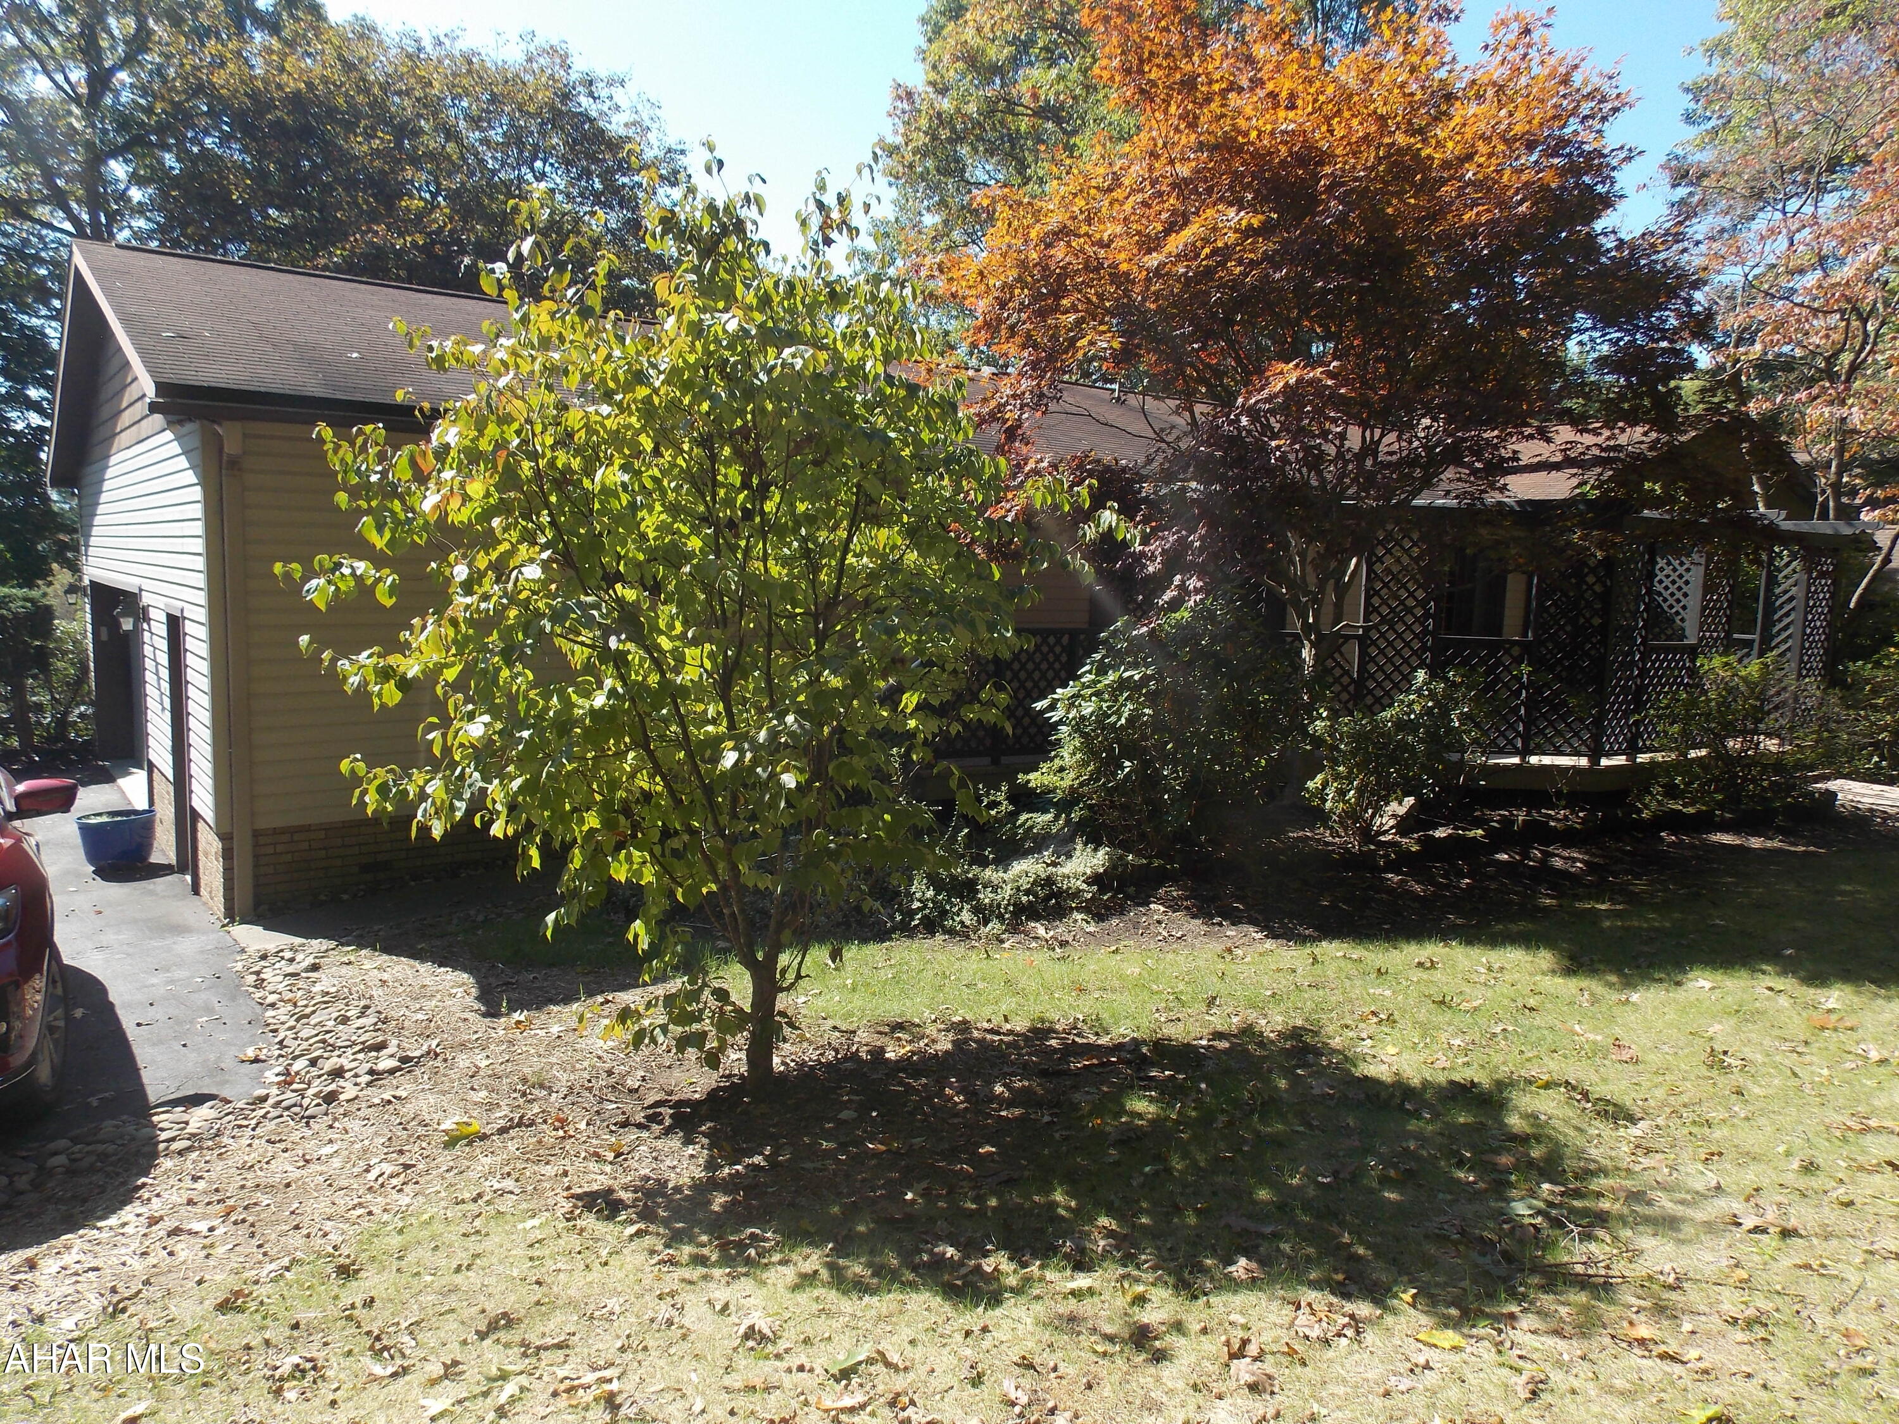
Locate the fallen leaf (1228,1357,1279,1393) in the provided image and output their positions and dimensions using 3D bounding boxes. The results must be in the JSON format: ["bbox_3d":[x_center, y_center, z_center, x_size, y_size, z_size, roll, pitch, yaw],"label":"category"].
[{"bbox_3d":[0.640,1.395,2.766,0.100,0.040,0.085,-2,3,12],"label":"fallen leaf"}]

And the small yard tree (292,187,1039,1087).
[{"bbox_3d":[-0.998,-0.232,4.627,2.650,3.200,2.500,0,7,-12],"label":"small yard tree"}]

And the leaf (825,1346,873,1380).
[{"bbox_3d":[-0.223,1.428,2.891,0.105,0.030,0.080,-3,3,-6],"label":"leaf"}]

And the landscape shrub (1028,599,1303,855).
[{"bbox_3d":[1.599,0.115,9.750,2.000,1.870,1.750,3,7,9],"label":"landscape shrub"}]

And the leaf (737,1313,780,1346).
[{"bbox_3d":[-0.439,1.425,3.029,0.095,0.040,0.085,-3,3,-10],"label":"leaf"}]

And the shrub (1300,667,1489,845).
[{"bbox_3d":[3.368,0.350,9.850,1.330,1.320,1.200,4,7,19],"label":"shrub"}]

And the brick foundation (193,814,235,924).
[{"bbox_3d":[-5.088,1.049,9.130,0.130,0.580,1.100,-3,8,-37],"label":"brick foundation"}]

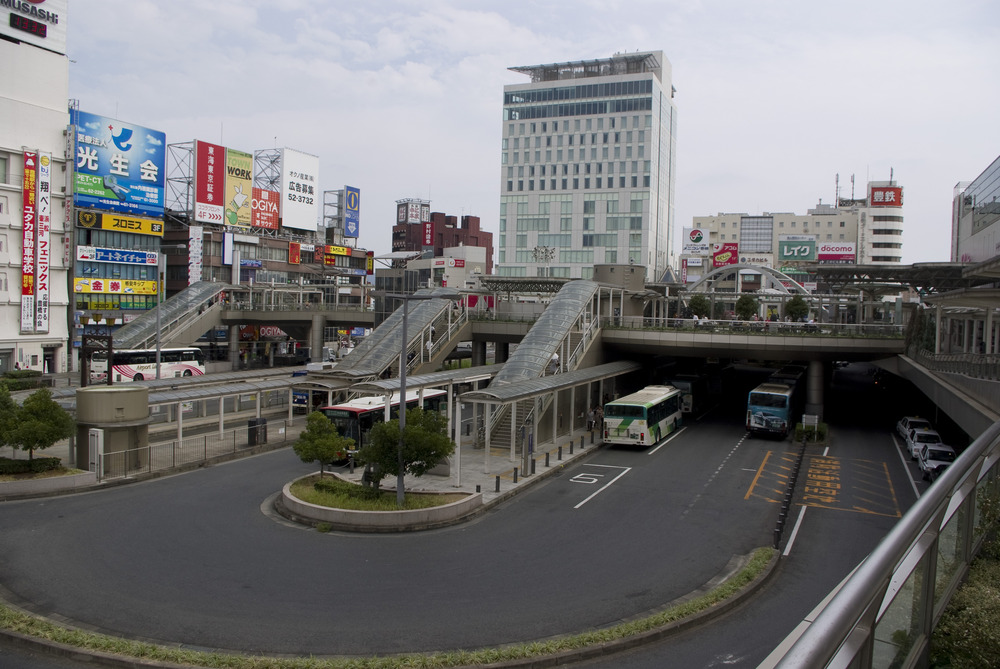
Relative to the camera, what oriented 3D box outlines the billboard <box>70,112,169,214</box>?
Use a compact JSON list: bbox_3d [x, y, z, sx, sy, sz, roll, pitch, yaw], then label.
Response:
[{"bbox_3d":[-41.413,-18.182,81.882,0.500,9.767,11.446,2,3,24],"label":"billboard"}]

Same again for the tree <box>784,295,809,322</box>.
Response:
[{"bbox_3d":[21.842,-1.842,55.300,1.750,2.150,1.750,2,3,24],"label":"tree"}]

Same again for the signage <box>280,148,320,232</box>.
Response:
[{"bbox_3d":[-30.908,-22.053,115.757,0.600,11.671,8.291,2,2,25],"label":"signage"}]

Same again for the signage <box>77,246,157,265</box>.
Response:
[{"bbox_3d":[-44.238,-9.038,87.175,0.400,1.581,10.627,2,2,25],"label":"signage"}]

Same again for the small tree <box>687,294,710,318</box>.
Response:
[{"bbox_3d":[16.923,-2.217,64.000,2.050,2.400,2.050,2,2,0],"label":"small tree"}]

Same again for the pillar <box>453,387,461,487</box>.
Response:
[{"bbox_3d":[-1.706,4.579,31.832,0.200,3.700,0.200,2,2,25],"label":"pillar"}]

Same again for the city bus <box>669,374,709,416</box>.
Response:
[{"bbox_3d":[15.232,4.527,60.591,2.490,3.040,10.400,2,2,25],"label":"city bus"}]

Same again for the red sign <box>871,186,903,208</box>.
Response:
[{"bbox_3d":[93.703,-33.287,182.600,7.200,4.600,1.200,2,2,18],"label":"red sign"}]

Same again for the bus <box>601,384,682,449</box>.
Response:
[{"bbox_3d":[9.600,5.370,49.200,2.500,3.000,10.600,2,2,24],"label":"bus"}]

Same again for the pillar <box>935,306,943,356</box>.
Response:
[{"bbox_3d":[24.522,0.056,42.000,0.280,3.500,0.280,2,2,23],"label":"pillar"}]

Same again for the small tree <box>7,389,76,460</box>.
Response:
[{"bbox_3d":[-19.859,4.072,32.512,2.800,3.400,2.800,0,2,-31],"label":"small tree"}]

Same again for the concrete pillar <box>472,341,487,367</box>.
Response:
[{"bbox_3d":[-1.690,3.154,61.077,1.140,5.150,1.140,2,3,24],"label":"concrete pillar"}]

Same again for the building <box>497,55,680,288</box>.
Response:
[{"bbox_3d":[22.382,-32.629,184.092,34.980,68.800,28.760,2,2,21],"label":"building"}]

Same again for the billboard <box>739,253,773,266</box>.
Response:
[{"bbox_3d":[62.186,-17.868,182.000,8.485,3.152,0.400,2,2,19],"label":"billboard"}]

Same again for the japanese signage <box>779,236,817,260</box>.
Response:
[{"bbox_3d":[59.445,-17.384,150.000,7.400,5.200,0.600,2,2,19],"label":"japanese signage"}]

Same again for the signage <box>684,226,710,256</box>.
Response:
[{"bbox_3d":[40.469,-19.099,155.000,5.400,5.700,0.600,2,2,19],"label":"signage"}]

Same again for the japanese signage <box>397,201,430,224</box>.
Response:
[{"bbox_3d":[-22.339,-31.561,198.000,7.600,5.800,6.500,1,2,-12],"label":"japanese signage"}]

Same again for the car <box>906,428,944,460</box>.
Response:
[{"bbox_3d":[23.467,6.006,41.408,1.700,1.500,4.700,2,2,24],"label":"car"}]

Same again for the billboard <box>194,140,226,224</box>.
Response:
[{"bbox_3d":[-38.498,-20.011,99.550,0.500,10.266,5.060,2,2,25],"label":"billboard"}]

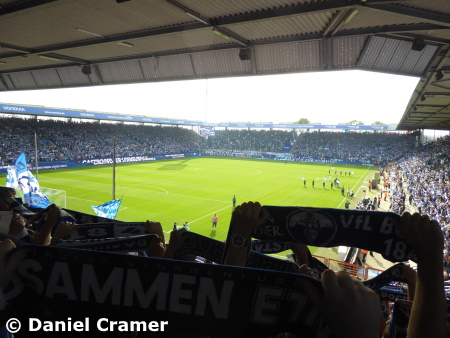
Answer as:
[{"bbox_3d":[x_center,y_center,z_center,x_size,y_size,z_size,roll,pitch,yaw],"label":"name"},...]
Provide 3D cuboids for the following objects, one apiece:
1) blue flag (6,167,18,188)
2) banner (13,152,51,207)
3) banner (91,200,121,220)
[{"bbox_3d":[-16.286,0.683,24.000,0.950,1.750,0.400,0,6,-18],"label":"blue flag"},{"bbox_3d":[-14.120,0.816,23.000,2.300,4.000,0.800,0,6,-18],"label":"banner"},{"bbox_3d":[-7.690,2.679,20.500,1.850,1.450,0.500,0,6,-12],"label":"banner"}]

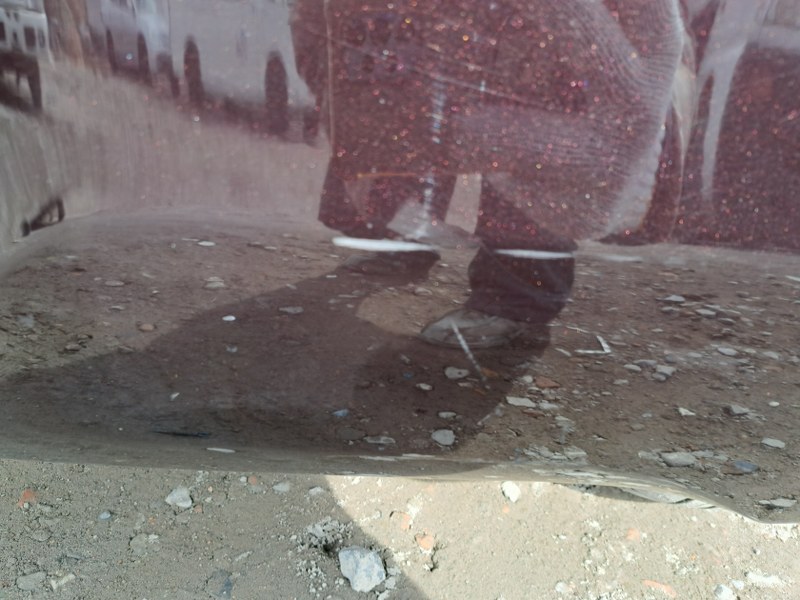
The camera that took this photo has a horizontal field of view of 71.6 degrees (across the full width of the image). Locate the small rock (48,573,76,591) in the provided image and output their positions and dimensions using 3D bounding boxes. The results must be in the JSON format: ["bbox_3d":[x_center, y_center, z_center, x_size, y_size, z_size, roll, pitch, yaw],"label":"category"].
[{"bbox_3d":[-0.388,0.324,0.638,0.027,0.011,0.016,-14,36,-21],"label":"small rock"}]

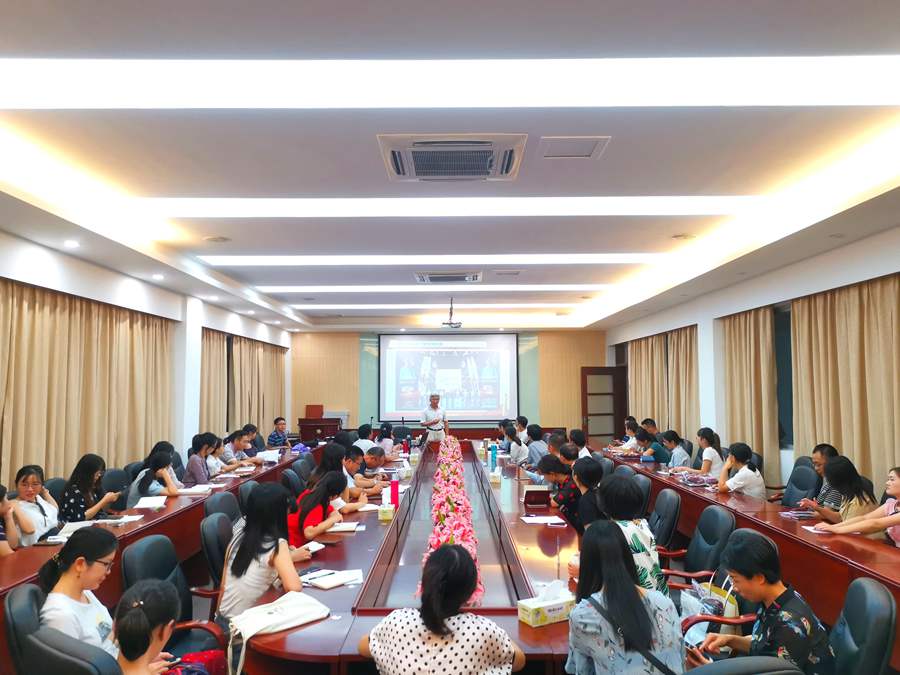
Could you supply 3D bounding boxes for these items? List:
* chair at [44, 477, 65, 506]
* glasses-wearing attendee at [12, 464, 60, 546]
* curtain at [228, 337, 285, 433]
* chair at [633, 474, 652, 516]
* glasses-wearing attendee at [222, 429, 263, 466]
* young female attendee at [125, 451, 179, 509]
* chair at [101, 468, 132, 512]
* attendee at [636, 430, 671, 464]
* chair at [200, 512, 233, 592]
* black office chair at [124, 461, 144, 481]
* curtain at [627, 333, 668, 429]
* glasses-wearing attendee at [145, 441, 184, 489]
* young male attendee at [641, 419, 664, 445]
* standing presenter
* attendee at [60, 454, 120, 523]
[{"bbox_3d":[-2.900,1.652,5.518,0.620,1.040,0.600,0,-4,0],"label":"chair"},{"bbox_3d":[-2.770,1.491,4.657,0.750,1.240,0.500,-1,-4,18],"label":"glasses-wearing attendee"},{"bbox_3d":[-3.650,1.379,13.587,0.180,2.620,3.800,0,-4,0],"label":"curtain"},{"bbox_3d":[1.330,1.681,5.847,0.670,1.040,0.610,0,-4,-6],"label":"chair"},{"bbox_3d":[-2.780,1.835,9.394,0.800,1.220,0.520,0,-4,0],"label":"glasses-wearing attendee"},{"bbox_3d":[-2.790,1.652,6.501,0.780,1.190,0.500,1,-4,-11],"label":"young female attendee"},{"bbox_3d":[-2.820,1.704,6.246,0.620,1.040,0.600,0,-4,5],"label":"chair"},{"bbox_3d":[2.850,1.907,10.092,0.780,1.180,0.500,0,-4,0],"label":"attendee"},{"bbox_3d":[-1.120,1.547,4.021,0.620,1.040,0.600,1,-4,-8],"label":"chair"},{"bbox_3d":[-2.950,1.772,7.074,0.660,1.030,0.610,0,-4,0],"label":"black office chair"},{"bbox_3d":[3.950,1.358,14.140,0.180,2.700,2.750,0,-4,0],"label":"curtain"},{"bbox_3d":[-2.900,1.672,7.151,0.750,1.240,0.480,0,-4,-6],"label":"glasses-wearing attendee"},{"bbox_3d":[2.990,1.911,10.793,0.750,1.270,0.500,0,-4,-6],"label":"young male attendee"},{"bbox_3d":[-0.300,1.891,13.301,0.540,1.660,0.400,0,-4,-3],"label":"standing presenter"},{"bbox_3d":[-2.830,1.551,5.485,0.740,1.250,0.480,0,-4,0],"label":"attendee"}]

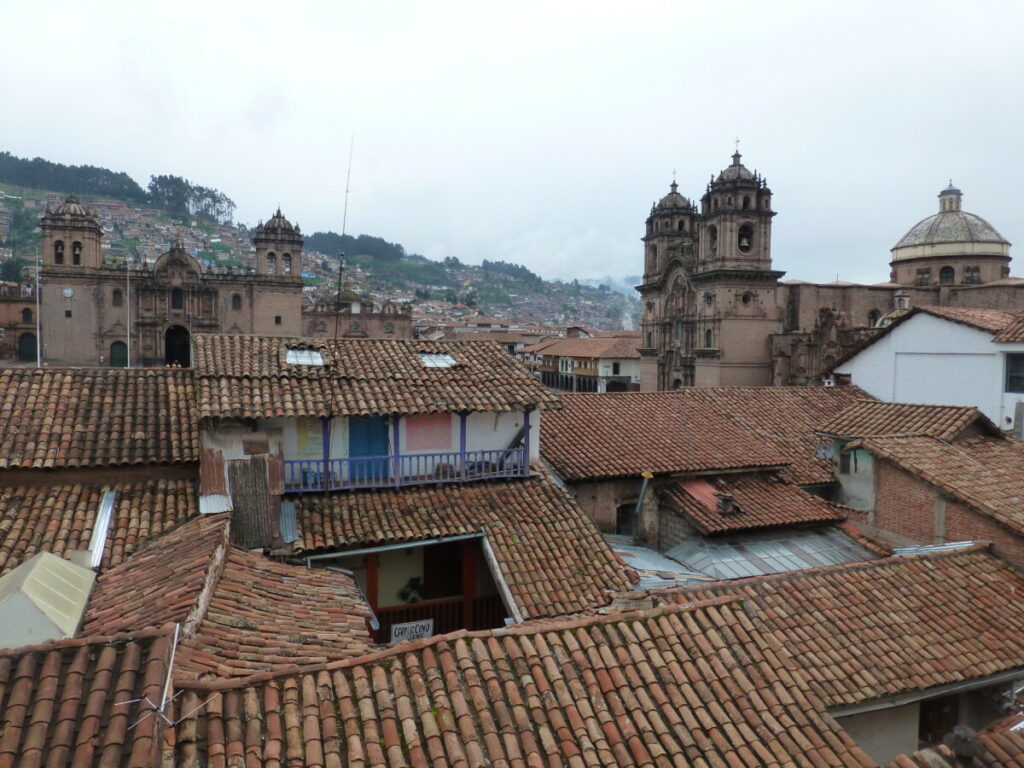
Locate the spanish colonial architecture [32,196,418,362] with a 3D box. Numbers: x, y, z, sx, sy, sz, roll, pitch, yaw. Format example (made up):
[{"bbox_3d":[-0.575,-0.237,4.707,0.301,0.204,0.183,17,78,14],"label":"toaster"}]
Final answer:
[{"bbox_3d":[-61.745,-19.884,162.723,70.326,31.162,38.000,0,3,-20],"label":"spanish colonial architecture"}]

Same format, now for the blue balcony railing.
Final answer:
[{"bbox_3d":[-2.923,2.352,20.402,7.094,0.826,0.950,-1,3,-24],"label":"blue balcony railing"}]

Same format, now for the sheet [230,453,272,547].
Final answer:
[{"bbox_3d":[-6.510,2.939,17.647,0.956,2.298,0.100,-1,3,-24],"label":"sheet"}]

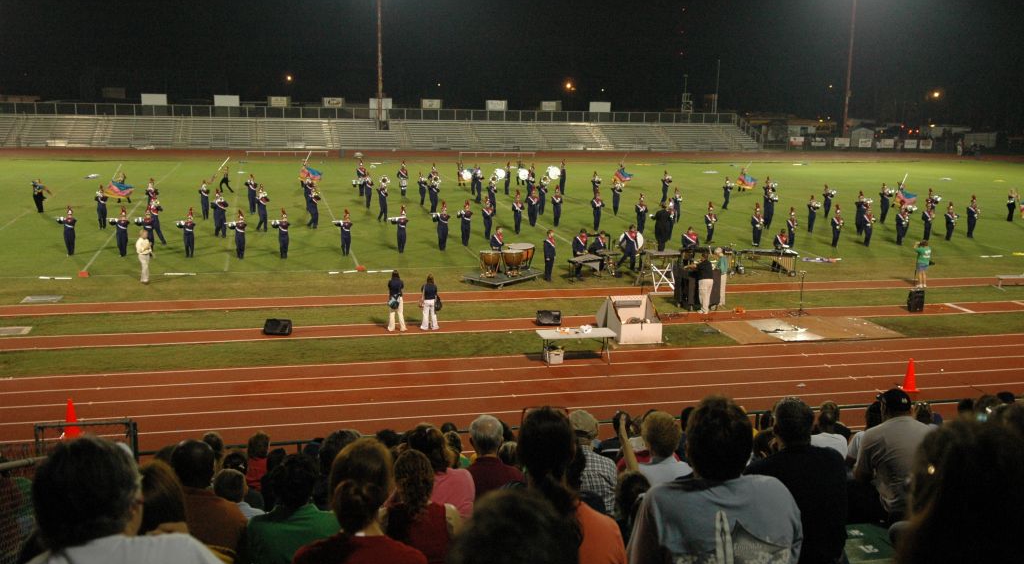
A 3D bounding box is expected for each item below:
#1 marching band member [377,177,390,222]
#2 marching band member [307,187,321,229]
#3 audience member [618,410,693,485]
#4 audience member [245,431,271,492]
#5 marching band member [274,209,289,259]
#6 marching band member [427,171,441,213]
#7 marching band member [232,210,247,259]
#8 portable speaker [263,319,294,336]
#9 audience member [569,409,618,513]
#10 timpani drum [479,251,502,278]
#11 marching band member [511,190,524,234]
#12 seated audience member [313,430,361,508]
[{"bbox_3d":[-5.905,-3.812,44.561,0.580,2.106,0.520,-1,12,-14],"label":"marching band member"},{"bbox_3d":[-8.645,-3.251,41.999,0.520,1.850,0.600,-4,12,-26],"label":"marching band member"},{"bbox_3d":[0.560,1.118,4.335,0.500,1.270,0.700,-1,12,-15],"label":"audience member"},{"bbox_3d":[-2.235,1.833,8.555,0.420,1.150,0.650,-1,12,-14],"label":"audience member"},{"bbox_3d":[-8.433,-1.783,35.433,0.580,1.857,0.480,-1,11,-14],"label":"marching band member"},{"bbox_3d":[-3.847,-4.376,47.550,0.650,1.925,0.650,-1,11,-14],"label":"marching band member"},{"bbox_3d":[-9.998,-1.745,35.506,0.540,1.791,0.420,-1,12,-14],"label":"marching band member"},{"bbox_3d":[-6.196,1.167,25.547,0.700,0.380,0.400,-1,12,-14],"label":"portable speaker"},{"bbox_3d":[0.428,1.373,6.297,0.500,1.250,0.780,0,12,-6],"label":"audience member"},{"bbox_3d":[-0.775,-0.679,33.021,0.710,0.830,0.710,-1,13,-14],"label":"timpani drum"},{"bbox_3d":[0.264,-3.078,42.472,0.530,1.955,0.440,-1,12,-14],"label":"marching band member"},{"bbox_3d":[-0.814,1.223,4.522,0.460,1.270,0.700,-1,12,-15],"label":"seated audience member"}]

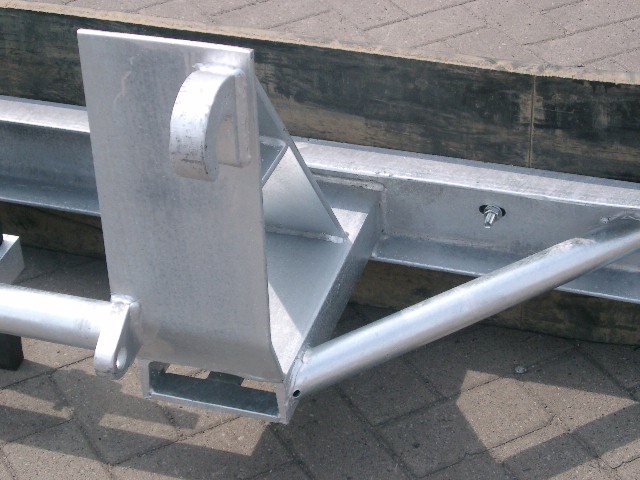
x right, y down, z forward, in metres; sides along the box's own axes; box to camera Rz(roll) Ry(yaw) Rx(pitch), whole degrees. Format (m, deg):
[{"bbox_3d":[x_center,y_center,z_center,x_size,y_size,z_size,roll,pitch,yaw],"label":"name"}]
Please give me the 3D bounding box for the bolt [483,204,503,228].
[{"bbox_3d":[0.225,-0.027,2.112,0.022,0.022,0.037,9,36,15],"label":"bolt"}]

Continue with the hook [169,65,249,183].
[{"bbox_3d":[-0.111,-0.100,1.577,0.052,0.115,0.089,9,36,15],"label":"hook"}]

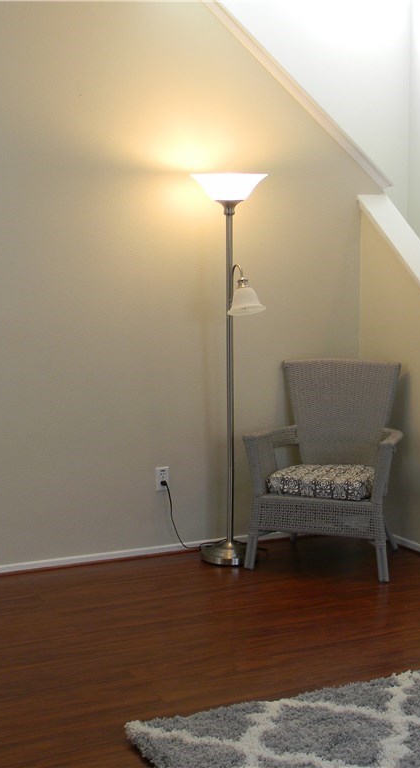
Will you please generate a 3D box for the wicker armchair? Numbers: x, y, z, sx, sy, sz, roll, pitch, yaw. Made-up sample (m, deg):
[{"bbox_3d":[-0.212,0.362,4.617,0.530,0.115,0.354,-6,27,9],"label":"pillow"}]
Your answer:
[{"bbox_3d":[0.572,0.374,5.020,0.700,0.930,0.630,2,6,20],"label":"wicker armchair"}]

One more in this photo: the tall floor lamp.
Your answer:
[{"bbox_3d":[0.090,-0.068,5.015,0.350,1.820,0.350,0,6,0],"label":"tall floor lamp"}]

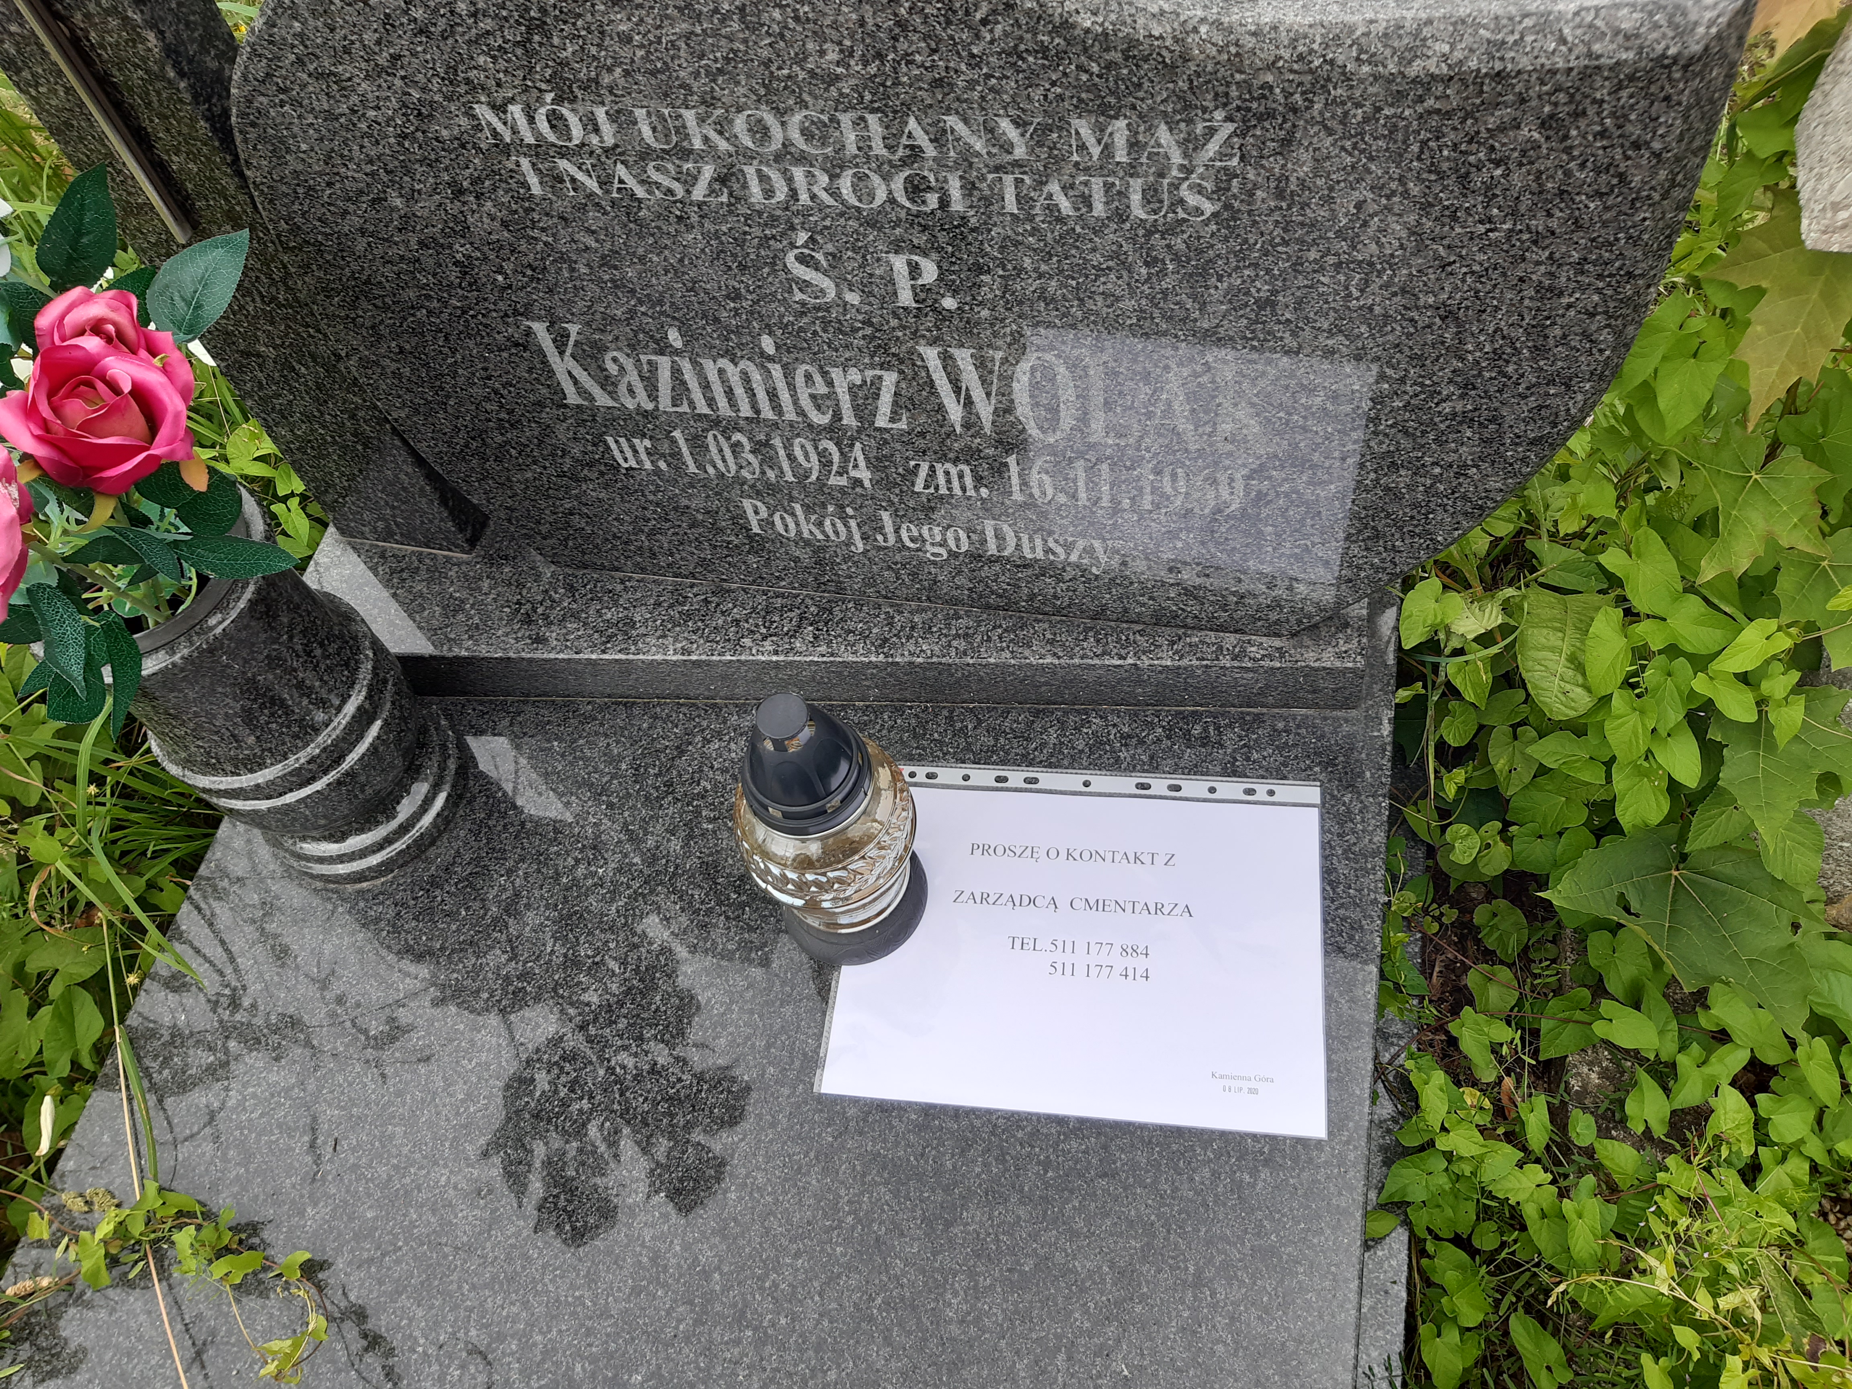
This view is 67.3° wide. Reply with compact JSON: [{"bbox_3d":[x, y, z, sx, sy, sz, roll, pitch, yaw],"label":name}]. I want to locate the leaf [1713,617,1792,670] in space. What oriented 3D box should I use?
[{"bbox_3d":[0.562,-0.032,0.950,0.056,0.014,0.032,-31,63,4],"label":"leaf"}]

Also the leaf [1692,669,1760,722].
[{"bbox_3d":[0.556,0.000,0.962,0.024,0.009,0.047,-38,64,4],"label":"leaf"}]

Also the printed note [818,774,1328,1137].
[{"bbox_3d":[0.095,0.152,0.878,0.303,0.003,0.226,2,59,11],"label":"printed note"}]

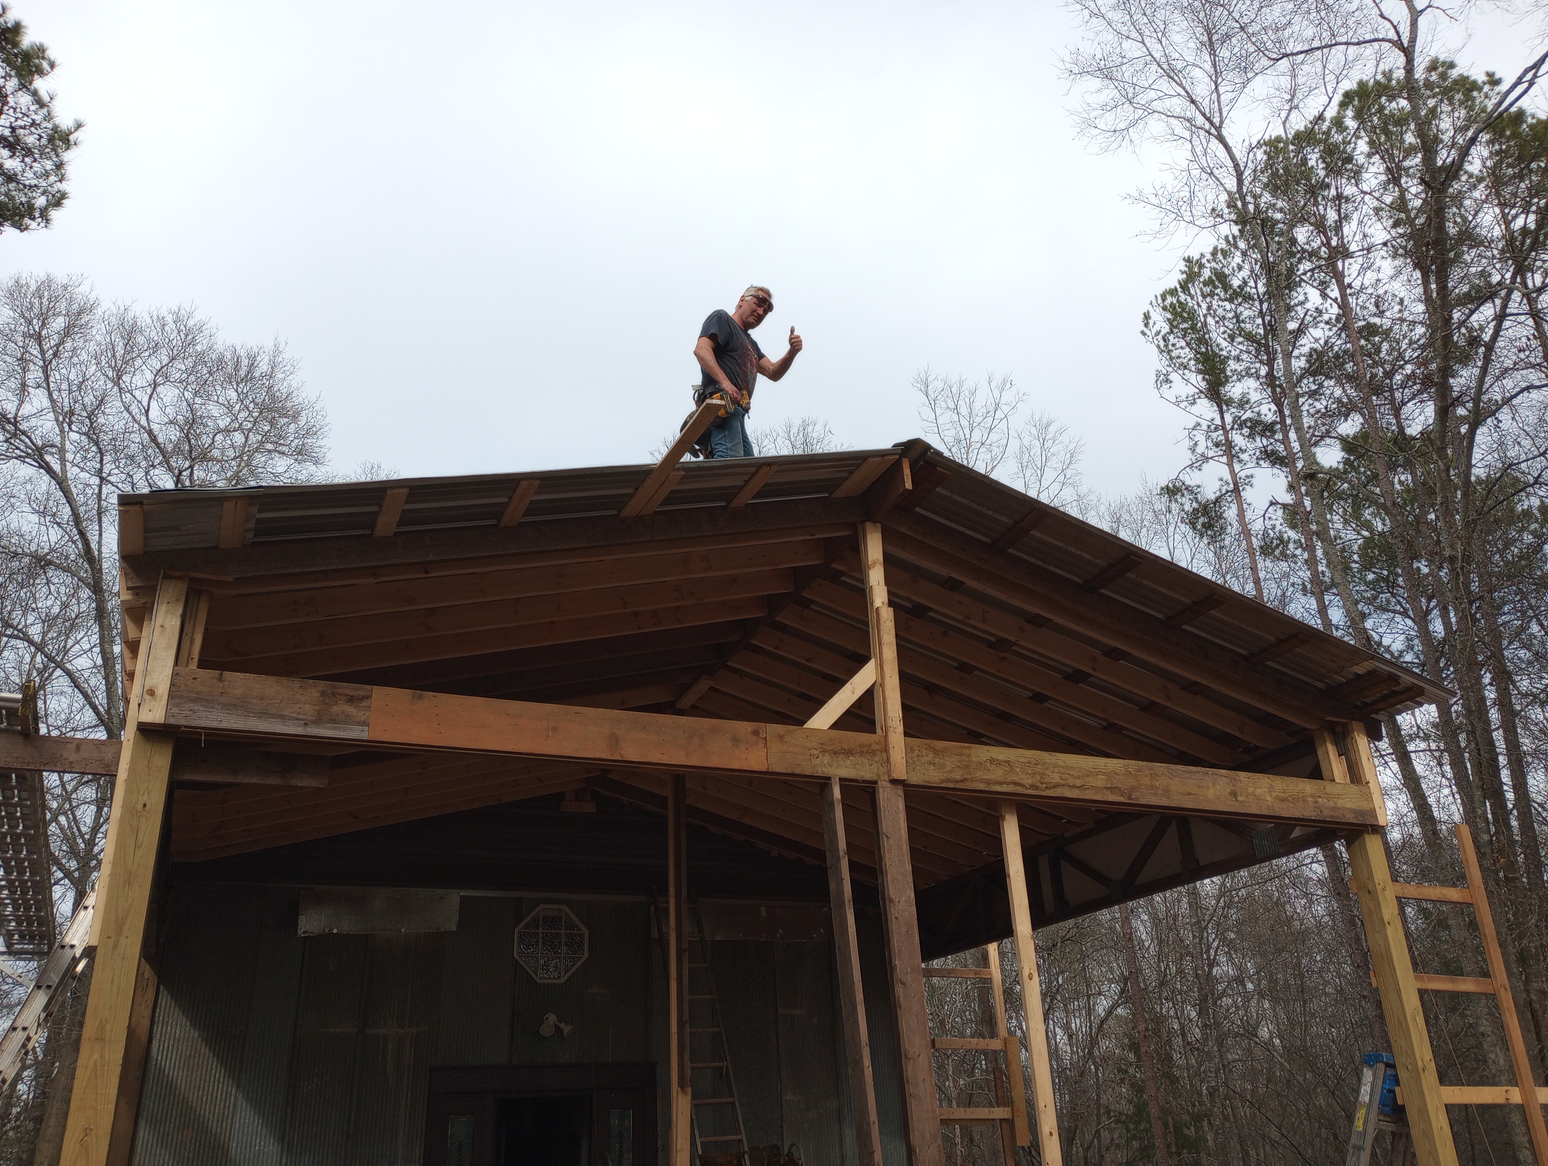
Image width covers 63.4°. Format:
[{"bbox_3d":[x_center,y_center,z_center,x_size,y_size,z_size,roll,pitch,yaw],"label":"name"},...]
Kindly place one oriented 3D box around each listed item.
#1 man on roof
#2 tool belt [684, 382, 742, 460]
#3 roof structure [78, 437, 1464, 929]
[{"bbox_3d":[-0.196,-1.084,7.466,0.470,1.712,0.600,-17,-28,28],"label":"man on roof"},{"bbox_3d":[-0.338,-0.967,7.423,0.370,0.380,0.500,-17,-28,28],"label":"tool belt"},{"bbox_3d":[-0.357,1.146,8.548,7.270,1.800,5.570,8,-27,-23],"label":"roof structure"}]

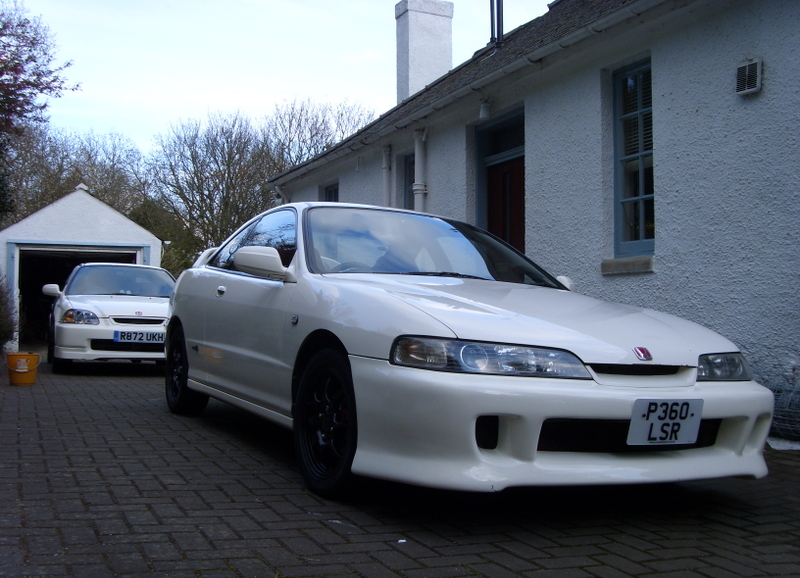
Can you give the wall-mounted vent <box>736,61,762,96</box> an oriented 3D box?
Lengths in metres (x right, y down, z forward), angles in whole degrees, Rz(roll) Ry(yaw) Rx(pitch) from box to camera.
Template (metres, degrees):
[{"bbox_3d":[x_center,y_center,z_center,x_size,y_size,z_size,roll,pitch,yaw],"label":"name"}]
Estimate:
[{"bbox_3d":[2.288,-1.384,4.689,0.060,0.215,0.190,2,-3,-29],"label":"wall-mounted vent"}]

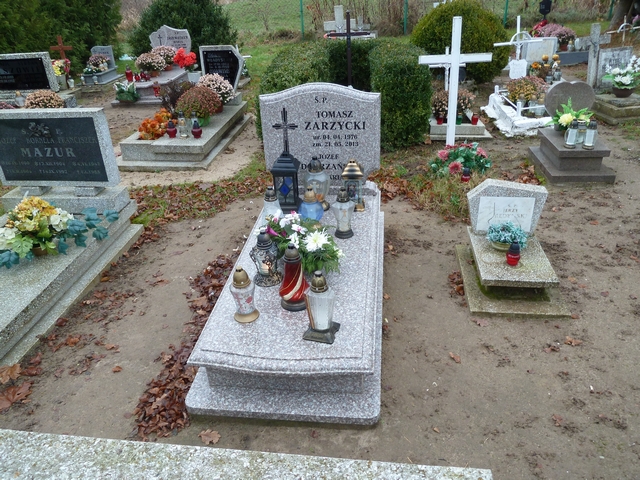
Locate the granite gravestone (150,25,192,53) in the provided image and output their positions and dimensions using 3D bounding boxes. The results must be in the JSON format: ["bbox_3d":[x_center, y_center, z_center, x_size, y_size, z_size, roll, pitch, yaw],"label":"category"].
[{"bbox_3d":[-2.680,-3.502,9.131,0.780,0.720,0.085,0,23,6],"label":"granite gravestone"}]

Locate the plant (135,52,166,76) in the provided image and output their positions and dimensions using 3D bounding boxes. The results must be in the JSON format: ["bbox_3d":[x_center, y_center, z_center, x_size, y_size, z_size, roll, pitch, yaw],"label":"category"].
[{"bbox_3d":[-2.596,-2.682,7.660,0.470,0.320,0.450,1,29,7],"label":"plant"}]

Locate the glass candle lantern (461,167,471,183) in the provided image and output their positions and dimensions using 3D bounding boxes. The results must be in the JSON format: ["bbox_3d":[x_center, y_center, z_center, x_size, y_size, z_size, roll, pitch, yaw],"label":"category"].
[{"bbox_3d":[1.262,-0.568,4.301,0.077,0.130,0.077,1,30,7],"label":"glass candle lantern"}]

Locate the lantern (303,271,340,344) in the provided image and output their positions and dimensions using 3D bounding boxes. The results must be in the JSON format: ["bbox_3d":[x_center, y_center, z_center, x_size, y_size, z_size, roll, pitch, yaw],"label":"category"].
[{"bbox_3d":[0.004,0.271,2.169,0.132,0.327,0.132,7,29,17],"label":"lantern"}]

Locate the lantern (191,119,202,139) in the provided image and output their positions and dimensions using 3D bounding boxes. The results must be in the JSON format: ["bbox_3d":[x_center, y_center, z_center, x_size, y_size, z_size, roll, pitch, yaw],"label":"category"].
[{"bbox_3d":[-1.269,-1.145,5.137,0.108,0.172,0.108,0,26,6],"label":"lantern"}]

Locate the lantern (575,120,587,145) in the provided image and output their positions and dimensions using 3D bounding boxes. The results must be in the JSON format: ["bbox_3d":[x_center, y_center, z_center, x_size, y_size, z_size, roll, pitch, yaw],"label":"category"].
[{"bbox_3d":[2.173,-0.893,4.138,0.073,0.188,0.073,1,29,7],"label":"lantern"}]

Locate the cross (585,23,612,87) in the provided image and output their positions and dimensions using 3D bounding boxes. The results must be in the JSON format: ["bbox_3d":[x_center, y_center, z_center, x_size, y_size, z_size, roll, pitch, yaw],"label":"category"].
[{"bbox_3d":[3.420,-2.276,6.208,0.411,0.770,0.122,-8,28,1],"label":"cross"}]

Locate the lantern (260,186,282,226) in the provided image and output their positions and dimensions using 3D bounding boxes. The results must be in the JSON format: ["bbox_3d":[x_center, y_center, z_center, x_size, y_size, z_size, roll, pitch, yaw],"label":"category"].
[{"bbox_3d":[-0.295,-0.191,3.131,0.137,0.299,0.137,1,30,7],"label":"lantern"}]

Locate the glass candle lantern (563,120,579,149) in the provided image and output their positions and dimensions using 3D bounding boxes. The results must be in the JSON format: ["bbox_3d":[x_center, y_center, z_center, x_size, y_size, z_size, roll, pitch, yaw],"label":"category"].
[{"bbox_3d":[2.141,-0.904,4.236,0.115,0.235,0.115,0,26,6],"label":"glass candle lantern"}]

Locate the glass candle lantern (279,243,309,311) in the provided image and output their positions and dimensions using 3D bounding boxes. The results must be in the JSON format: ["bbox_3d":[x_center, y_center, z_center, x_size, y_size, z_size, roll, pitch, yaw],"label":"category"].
[{"bbox_3d":[-0.129,0.166,2.346,0.140,0.342,0.140,1,28,7],"label":"glass candle lantern"}]

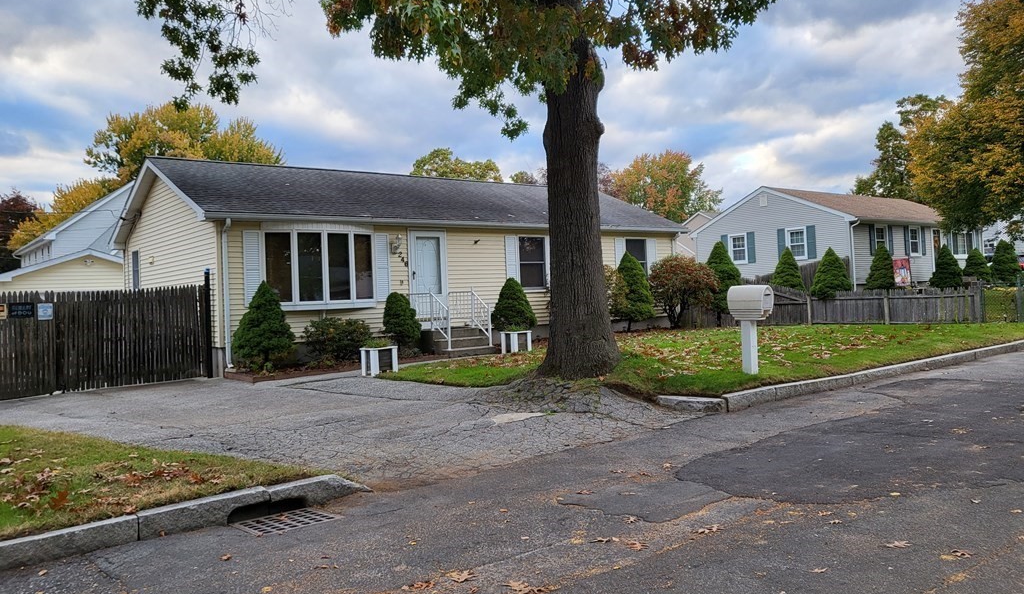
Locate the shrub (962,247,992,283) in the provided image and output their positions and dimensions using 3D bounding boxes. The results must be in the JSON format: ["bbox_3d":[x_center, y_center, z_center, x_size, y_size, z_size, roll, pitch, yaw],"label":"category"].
[{"bbox_3d":[20.854,-1.270,34.503,1.330,1.903,1.330,-3,0,-39],"label":"shrub"}]

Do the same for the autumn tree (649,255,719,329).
[{"bbox_3d":[5.017,-0.147,22.304,2.000,2.114,2.000,-3,0,-39],"label":"autumn tree"}]

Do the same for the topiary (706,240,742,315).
[{"bbox_3d":[6.842,-0.429,25.000,1.350,2.751,1.350,-2,0,-39],"label":"topiary"}]

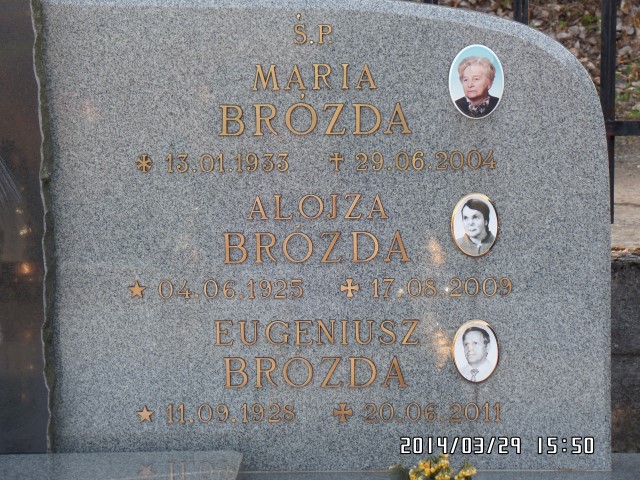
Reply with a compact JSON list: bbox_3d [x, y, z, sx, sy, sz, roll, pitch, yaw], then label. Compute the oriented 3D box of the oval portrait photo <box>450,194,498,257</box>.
[{"bbox_3d":[0.255,-0.025,3.473,0.077,0.105,0.010,0,11,2],"label":"oval portrait photo"}]

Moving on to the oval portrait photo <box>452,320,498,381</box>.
[{"bbox_3d":[0.260,0.186,3.512,0.077,0.105,0.010,0,11,2],"label":"oval portrait photo"}]

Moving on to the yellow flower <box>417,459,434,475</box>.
[{"bbox_3d":[0.172,0.368,3.426,0.029,0.027,0.028,0,11,2],"label":"yellow flower"}]

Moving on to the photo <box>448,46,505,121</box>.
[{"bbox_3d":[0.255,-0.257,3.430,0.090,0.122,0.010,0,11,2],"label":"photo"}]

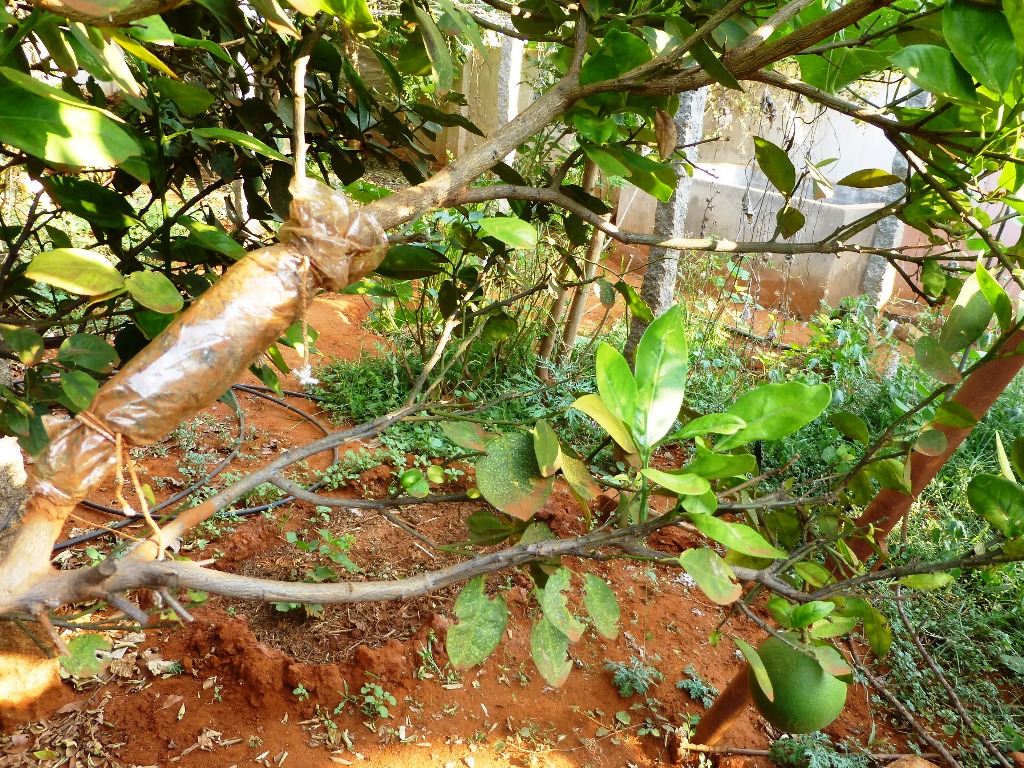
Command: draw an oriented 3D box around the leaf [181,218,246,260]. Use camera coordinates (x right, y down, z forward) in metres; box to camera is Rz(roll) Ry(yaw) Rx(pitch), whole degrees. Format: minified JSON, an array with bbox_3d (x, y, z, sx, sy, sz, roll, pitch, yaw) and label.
[{"bbox_3d":[-0.453,-0.220,1.080,0.130,0.022,0.048,33,37,0],"label":"leaf"}]

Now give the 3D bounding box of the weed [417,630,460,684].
[{"bbox_3d":[-0.158,0.588,1.530,0.088,0.075,0.075,5,17,0],"label":"weed"}]

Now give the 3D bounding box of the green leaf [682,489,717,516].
[{"bbox_3d":[0.181,0.114,0.690,0.038,0.032,0.016,-16,-19,-10],"label":"green leaf"}]

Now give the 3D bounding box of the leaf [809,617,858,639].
[{"bbox_3d":[0.308,0.233,0.680,0.047,0.016,0.025,-5,58,-4],"label":"leaf"}]

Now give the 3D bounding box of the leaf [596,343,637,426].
[{"bbox_3d":[0.122,0.002,0.805,0.042,0.110,0.018,-14,-17,-18],"label":"leaf"}]

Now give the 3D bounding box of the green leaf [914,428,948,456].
[{"bbox_3d":[0.520,0.072,0.880,0.042,0.035,0.015,0,-18,0],"label":"green leaf"}]

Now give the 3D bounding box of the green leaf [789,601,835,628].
[{"bbox_3d":[0.336,0.258,0.795,0.059,0.016,0.032,-20,44,-10],"label":"green leaf"}]

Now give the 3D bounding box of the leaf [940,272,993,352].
[{"bbox_3d":[0.498,-0.079,0.780,0.043,0.090,0.012,28,-6,27],"label":"leaf"}]

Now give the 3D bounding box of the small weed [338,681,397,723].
[{"bbox_3d":[-0.285,0.626,1.400,0.110,0.055,0.085,4,18,0],"label":"small weed"}]

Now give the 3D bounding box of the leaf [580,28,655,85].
[{"bbox_3d":[0.134,-0.424,0.930,0.096,0.085,0.025,-24,-16,0],"label":"leaf"}]

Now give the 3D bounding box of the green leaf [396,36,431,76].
[{"bbox_3d":[-0.129,-0.438,0.950,0.055,0.050,0.018,0,12,0],"label":"green leaf"}]

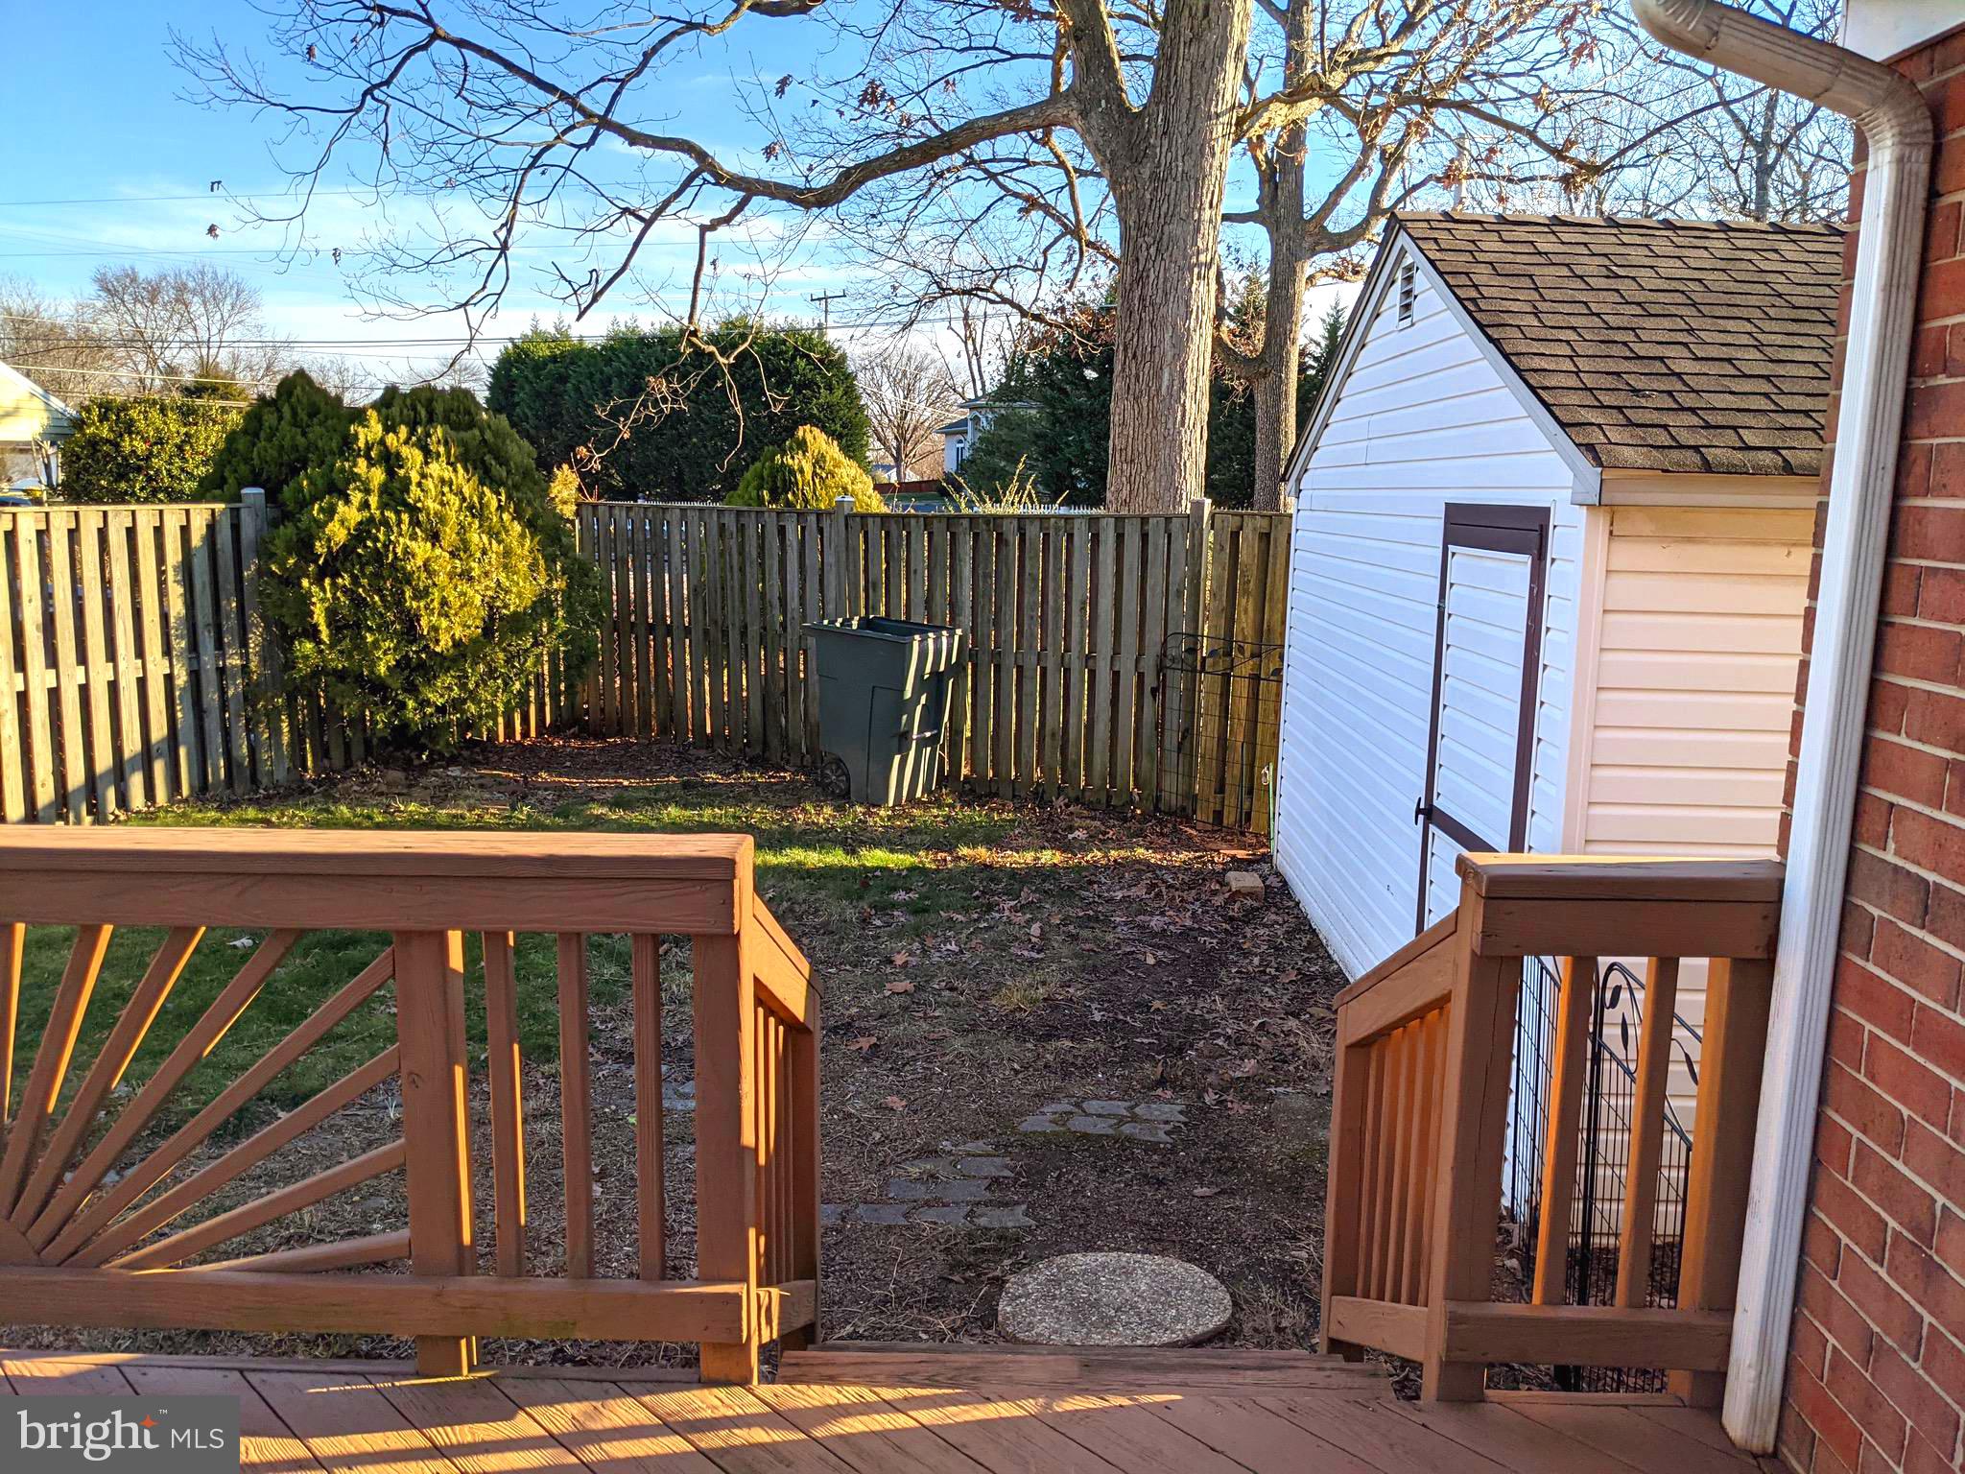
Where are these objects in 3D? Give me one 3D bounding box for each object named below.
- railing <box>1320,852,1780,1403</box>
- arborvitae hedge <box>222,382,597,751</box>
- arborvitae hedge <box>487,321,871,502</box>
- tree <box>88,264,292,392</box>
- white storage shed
[{"bbox_3d":[1.016,0.810,2.958,0.550,1.360,0.970,1,9,2],"label":"railing"},{"bbox_3d":[-4.243,-1.263,11.348,2.800,2.800,2.400,0,9,0],"label":"arborvitae hedge"},{"bbox_3d":[-4.927,-4.421,25.120,6.300,4.650,3.200,0,9,0],"label":"arborvitae hedge"},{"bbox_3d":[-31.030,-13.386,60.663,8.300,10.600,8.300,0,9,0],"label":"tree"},{"bbox_3d":[3.152,-0.428,6.027,3.300,3.060,4.400,0,9,1],"label":"white storage shed"}]

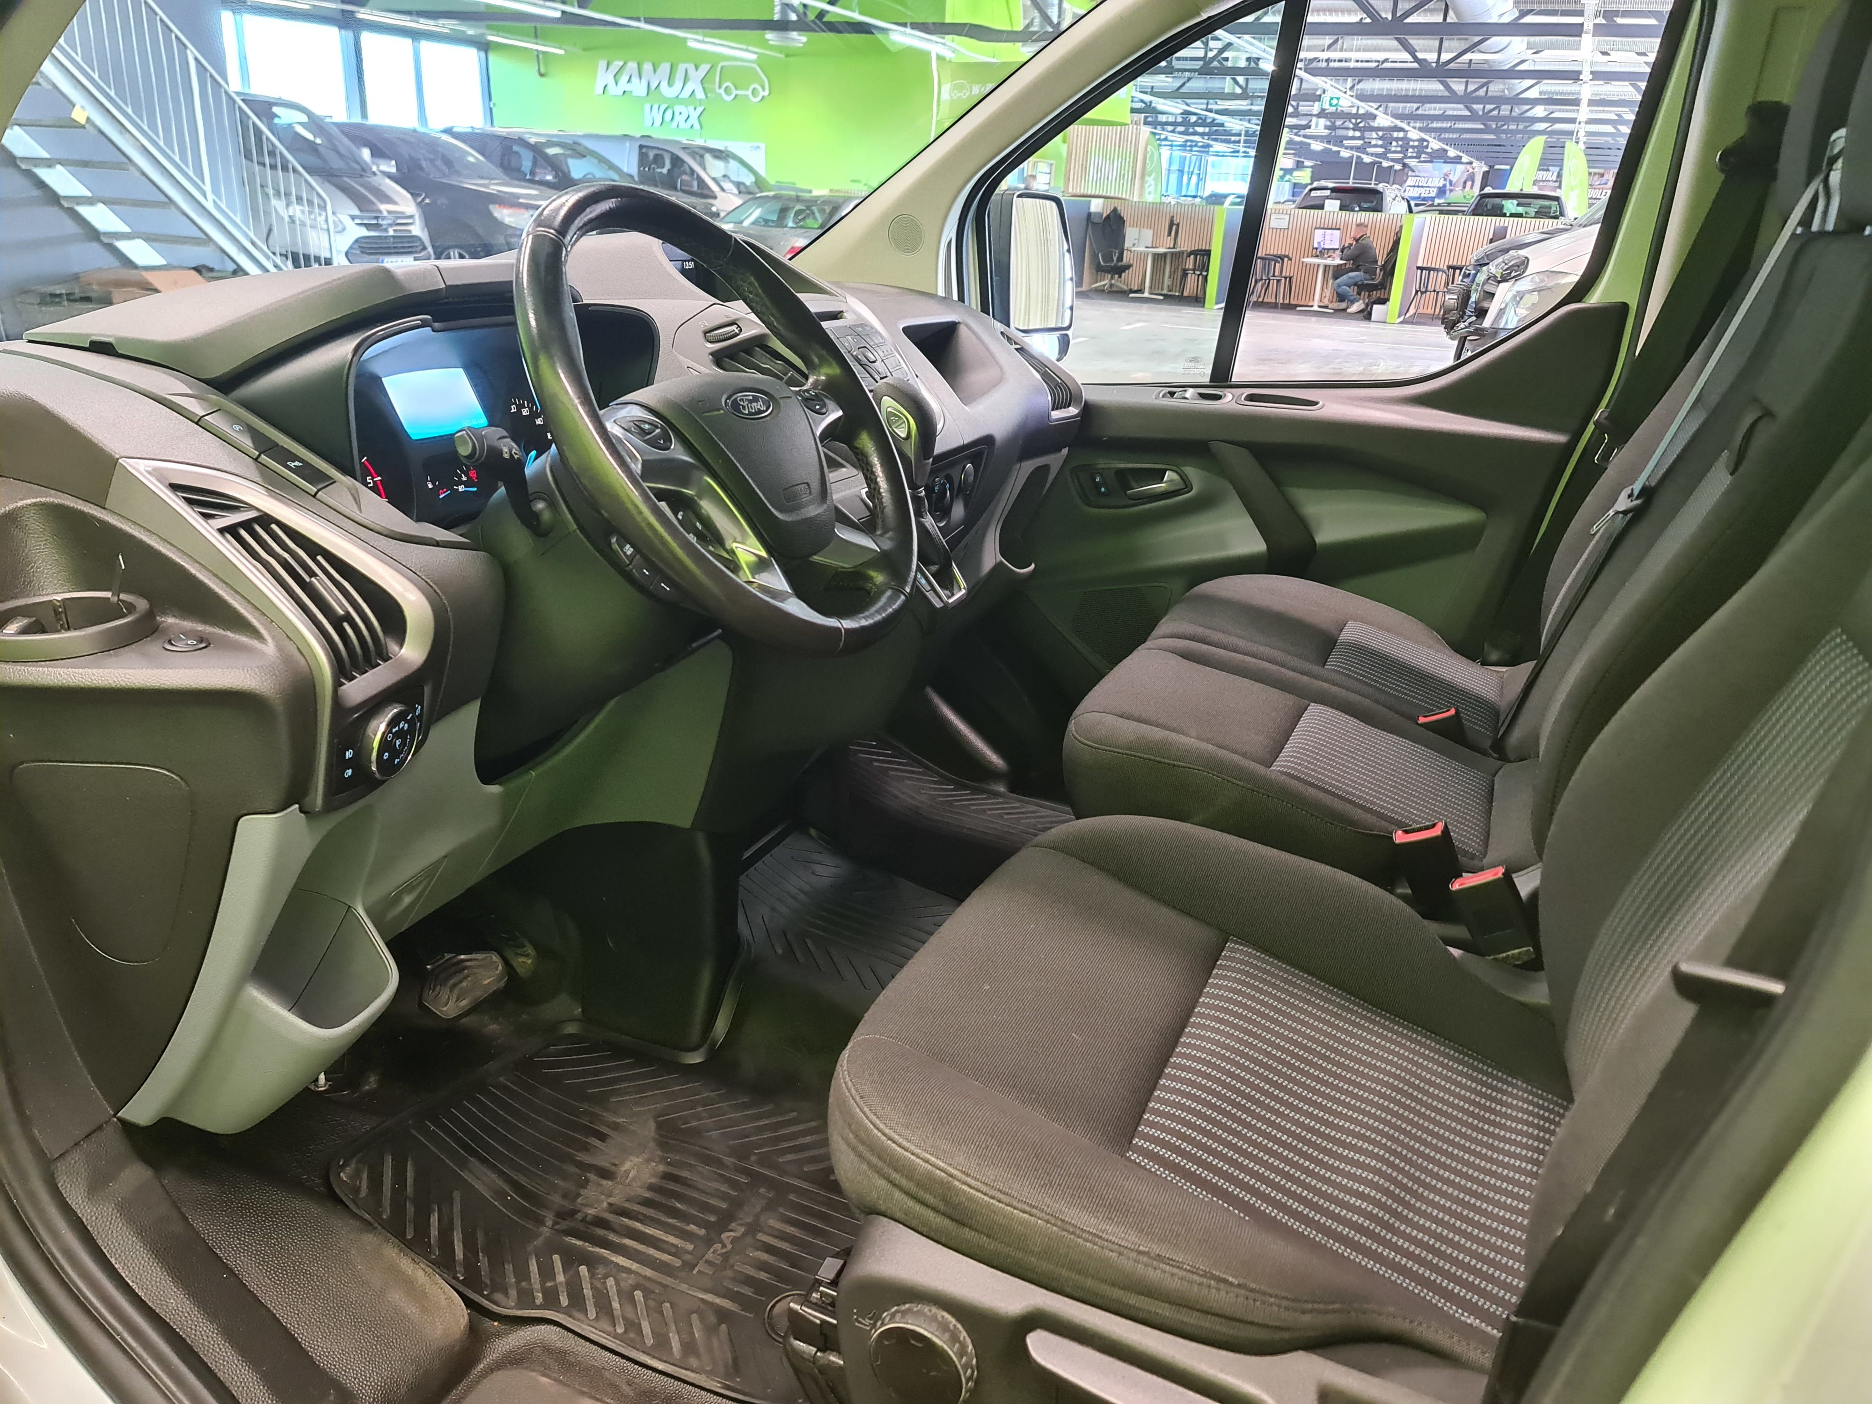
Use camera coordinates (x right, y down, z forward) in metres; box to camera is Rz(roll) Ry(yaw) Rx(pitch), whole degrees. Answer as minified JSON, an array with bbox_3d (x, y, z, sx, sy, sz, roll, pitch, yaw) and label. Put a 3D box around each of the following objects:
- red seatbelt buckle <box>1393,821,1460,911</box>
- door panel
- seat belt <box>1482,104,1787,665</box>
[{"bbox_3d":[0.436,0.151,1.202,0.043,0.078,0.026,-15,10,28],"label":"red seatbelt buckle"},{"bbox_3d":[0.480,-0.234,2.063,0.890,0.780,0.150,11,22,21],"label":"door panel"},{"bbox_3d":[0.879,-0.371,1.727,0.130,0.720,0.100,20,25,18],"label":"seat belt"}]

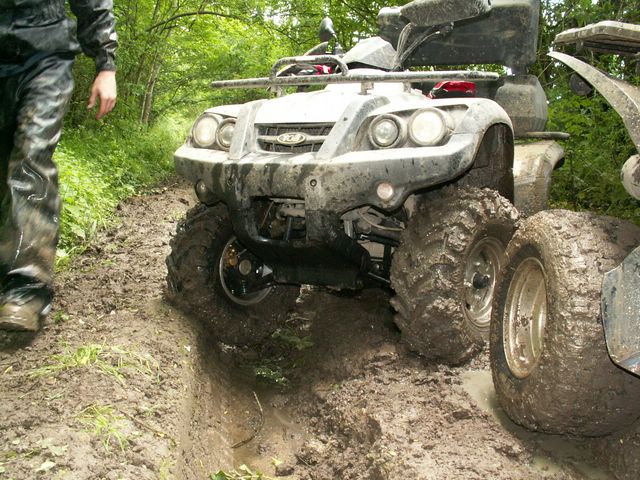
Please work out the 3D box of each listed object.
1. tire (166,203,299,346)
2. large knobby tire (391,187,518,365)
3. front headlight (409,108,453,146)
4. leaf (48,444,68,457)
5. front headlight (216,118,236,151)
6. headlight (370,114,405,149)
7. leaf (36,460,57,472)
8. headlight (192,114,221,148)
[{"bbox_3d":[-0.365,0.128,2.760,0.220,0.640,0.640,3,10,37],"label":"tire"},{"bbox_3d":[0.523,0.139,2.390,0.230,0.645,0.645,3,10,37],"label":"large knobby tire"},{"bbox_3d":[0.353,-0.360,2.069,0.117,0.117,0.085,3,11,21],"label":"front headlight"},{"bbox_3d":[-0.596,0.481,1.478,0.040,0.010,0.038,-1,10,0],"label":"leaf"},{"bbox_3d":[-0.299,-0.369,2.271,0.108,0.108,0.090,3,11,21],"label":"front headlight"},{"bbox_3d":[0.223,-0.346,2.071,0.107,0.107,0.090,3,11,21],"label":"headlight"},{"bbox_3d":[-0.596,0.493,1.409,0.040,0.010,0.038,-1,10,0],"label":"leaf"},{"bbox_3d":[-0.393,-0.395,2.349,0.118,0.118,0.085,3,11,21],"label":"headlight"}]

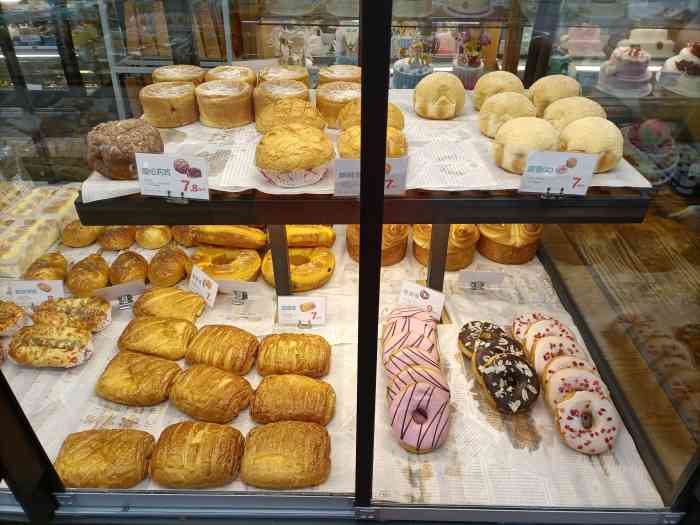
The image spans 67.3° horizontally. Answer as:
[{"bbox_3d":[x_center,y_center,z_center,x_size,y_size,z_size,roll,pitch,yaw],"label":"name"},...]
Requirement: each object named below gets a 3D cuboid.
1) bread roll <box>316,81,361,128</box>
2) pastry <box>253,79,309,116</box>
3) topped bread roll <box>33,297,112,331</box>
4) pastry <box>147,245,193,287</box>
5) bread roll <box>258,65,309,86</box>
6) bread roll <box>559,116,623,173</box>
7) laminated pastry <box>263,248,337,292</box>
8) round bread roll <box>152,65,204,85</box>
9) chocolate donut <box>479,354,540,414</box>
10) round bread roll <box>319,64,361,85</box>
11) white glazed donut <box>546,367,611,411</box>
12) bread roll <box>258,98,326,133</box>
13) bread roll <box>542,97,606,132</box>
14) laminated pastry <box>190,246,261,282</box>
[{"bbox_3d":[-0.011,-0.272,0.909,0.093,0.055,0.093,0,35,0],"label":"bread roll"},{"bbox_3d":[-0.116,-0.276,0.909,0.096,0.057,0.096,0,34,3],"label":"pastry"},{"bbox_3d":[-0.502,0.091,0.949,0.137,0.044,0.080,2,35,3],"label":"topped bread roll"},{"bbox_3d":[-0.365,0.000,1.067,0.082,0.053,0.108,0,35,1],"label":"pastry"},{"bbox_3d":[-0.123,-0.337,1.001,0.096,0.057,0.096,-1,34,1],"label":"bread roll"},{"bbox_3d":[0.323,-0.161,0.701,0.078,0.059,0.078,0,35,1],"label":"bread roll"},{"bbox_3d":[-0.098,0.012,1.019,0.142,0.044,0.142,1,33,3],"label":"laminated pastry"},{"bbox_3d":[-0.328,-0.342,1.009,0.087,0.052,0.087,-1,33,1],"label":"round bread roll"},{"bbox_3d":[0.241,0.182,0.793,0.093,0.032,0.093,11,64,-7],"label":"chocolate donut"},{"bbox_3d":[-0.010,-0.333,0.989,0.096,0.057,0.096,0,34,3],"label":"round bread roll"},{"bbox_3d":[0.317,0.189,0.732,0.086,0.033,0.086,1,72,1],"label":"white glazed donut"},{"bbox_3d":[-0.090,-0.211,0.805,0.108,0.068,0.108,0,34,0],"label":"bread roll"},{"bbox_3d":[0.345,-0.213,0.806,0.089,0.074,0.089,1,34,1],"label":"bread roll"},{"bbox_3d":[-0.260,0.002,1.076,0.152,0.039,0.118,0,35,1],"label":"laminated pastry"}]

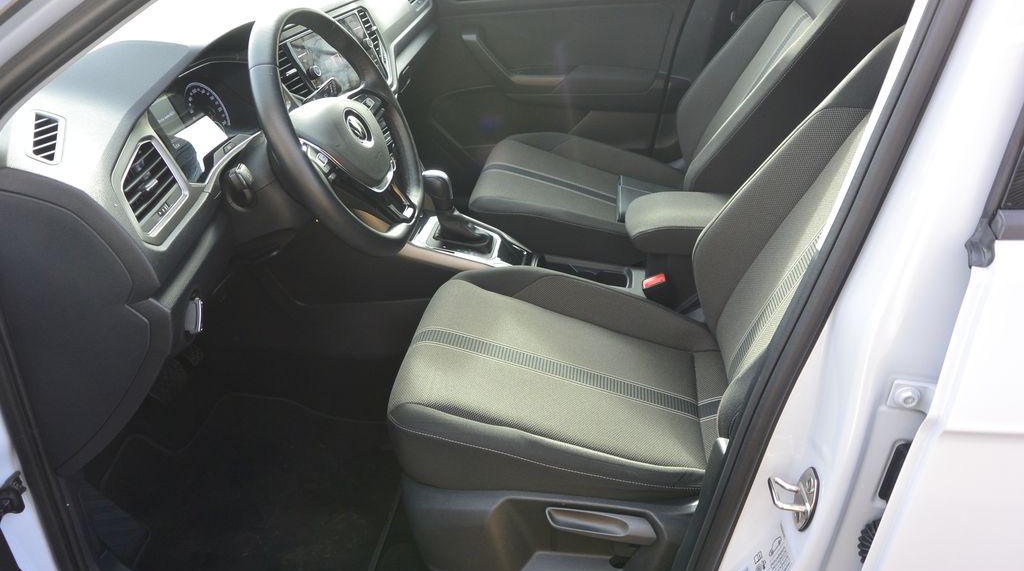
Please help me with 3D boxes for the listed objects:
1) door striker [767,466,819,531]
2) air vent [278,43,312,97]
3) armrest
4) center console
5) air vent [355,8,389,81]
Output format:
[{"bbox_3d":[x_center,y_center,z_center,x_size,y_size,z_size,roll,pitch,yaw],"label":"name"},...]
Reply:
[{"bbox_3d":[0.260,0.197,0.710,0.042,0.073,0.042,-2,31,-3],"label":"door striker"},{"bbox_3d":[-0.354,-0.335,1.255,0.030,0.112,0.068,-7,26,26],"label":"air vent"},{"bbox_3d":[0.368,-0.111,1.460,0.300,0.087,0.160,4,31,6],"label":"armrest"},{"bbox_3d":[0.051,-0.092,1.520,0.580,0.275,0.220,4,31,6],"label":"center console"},{"bbox_3d":[-0.270,-0.481,1.525,0.030,0.130,0.060,-12,27,17],"label":"air vent"}]

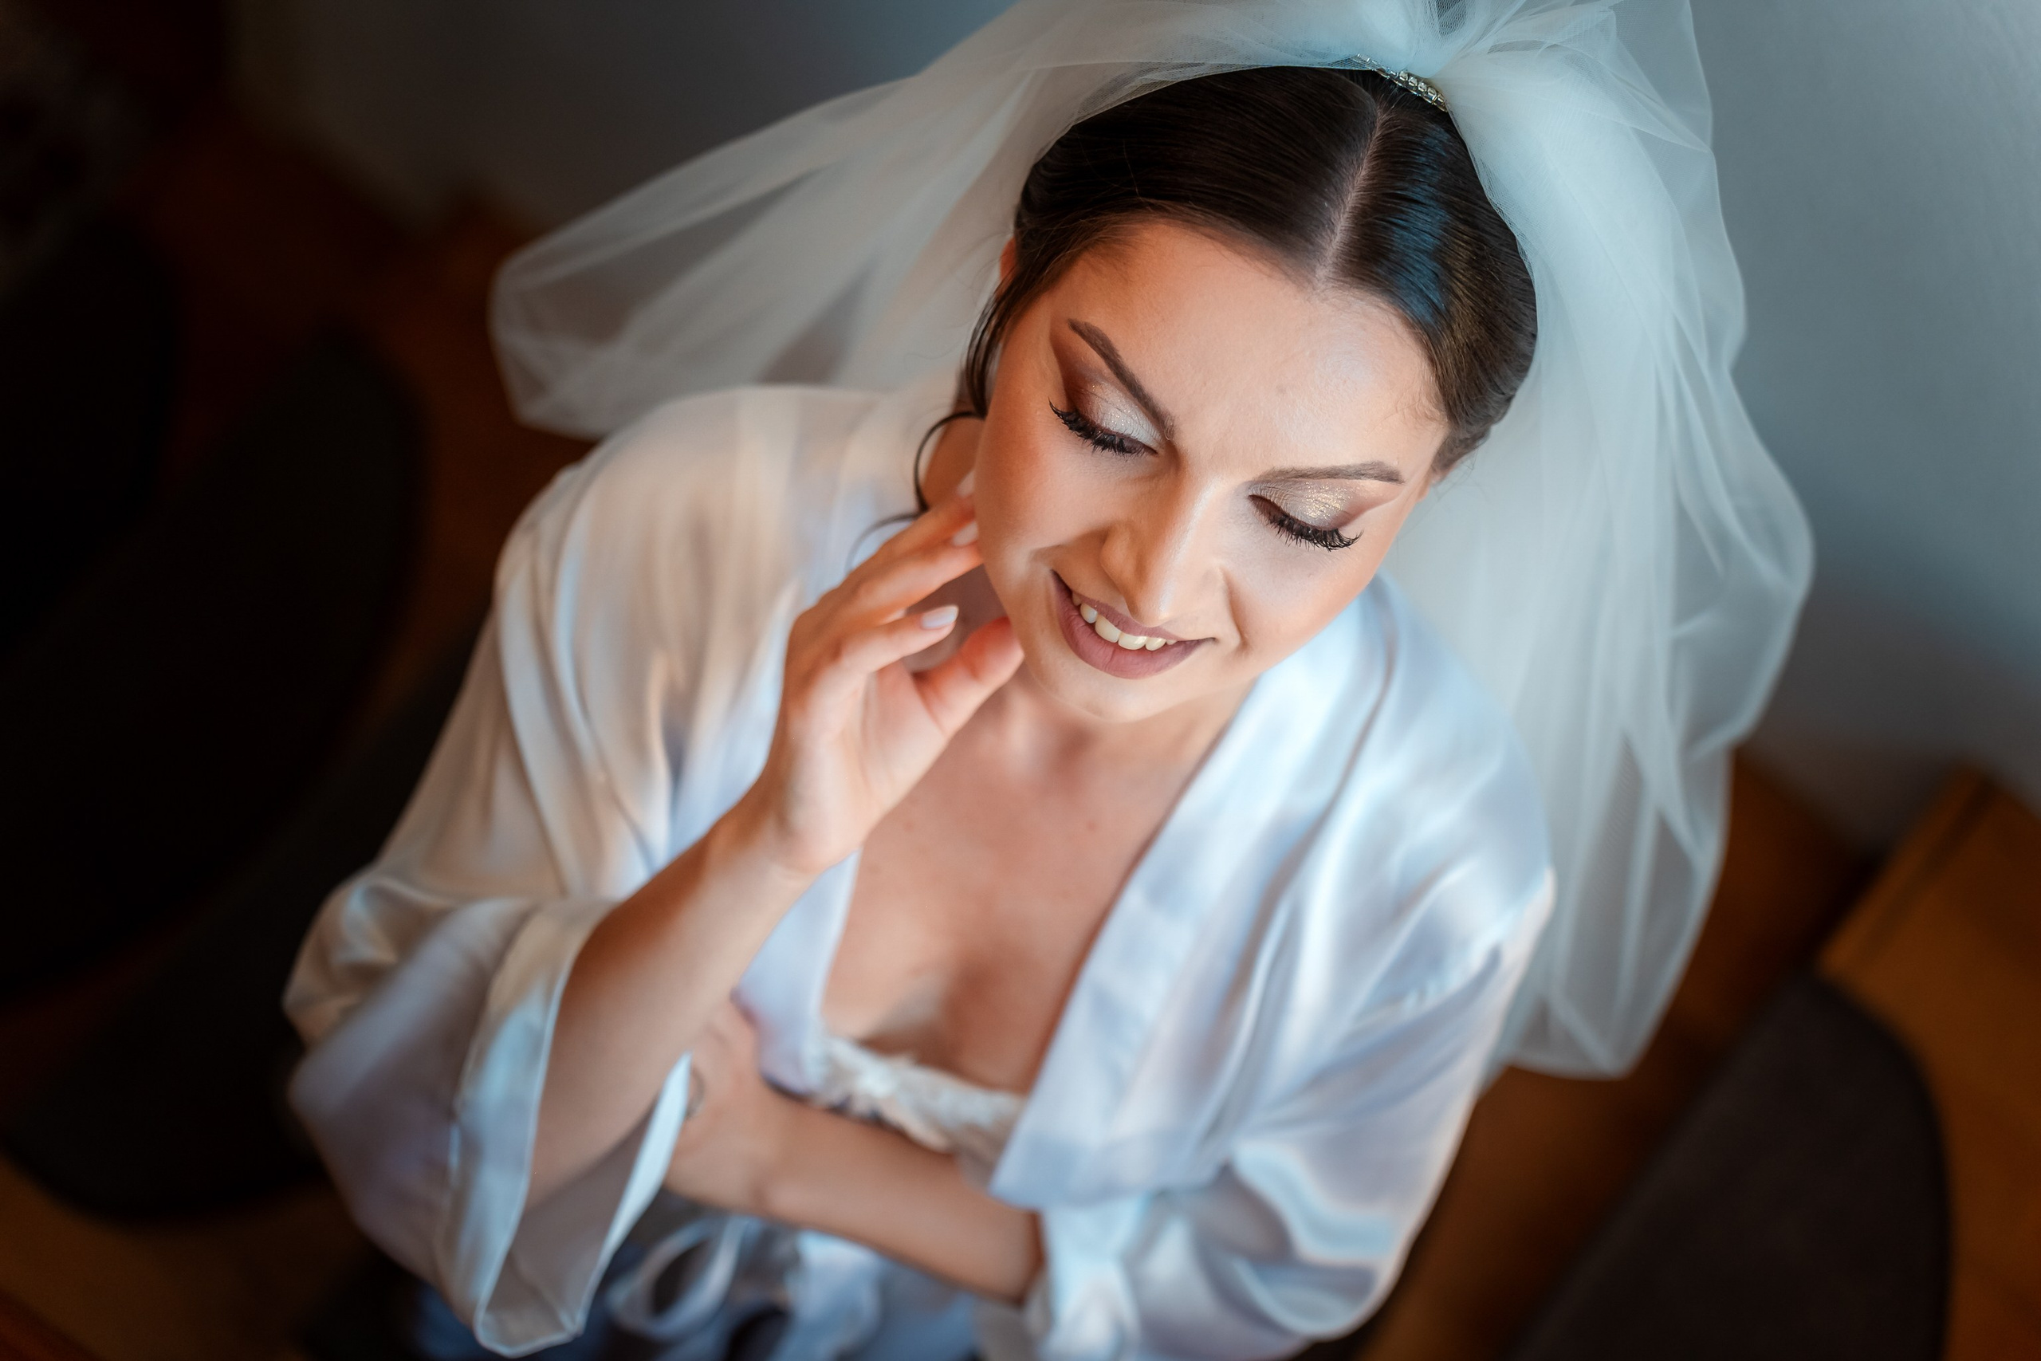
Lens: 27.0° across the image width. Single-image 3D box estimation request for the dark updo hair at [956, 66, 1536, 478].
[{"bbox_3d":[0.078,-0.132,1.417,0.174,0.190,0.200,21,31,-8],"label":"dark updo hair"}]

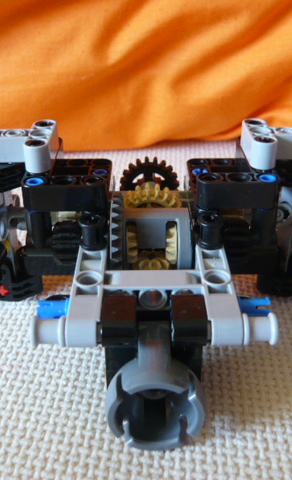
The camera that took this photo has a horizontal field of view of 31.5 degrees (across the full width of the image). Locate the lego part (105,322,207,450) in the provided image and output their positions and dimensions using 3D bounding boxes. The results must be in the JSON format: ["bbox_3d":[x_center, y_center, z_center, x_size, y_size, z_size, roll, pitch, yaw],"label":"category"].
[{"bbox_3d":[0.002,0.033,0.121,0.024,0.032,0.015,0,30,0],"label":"lego part"}]

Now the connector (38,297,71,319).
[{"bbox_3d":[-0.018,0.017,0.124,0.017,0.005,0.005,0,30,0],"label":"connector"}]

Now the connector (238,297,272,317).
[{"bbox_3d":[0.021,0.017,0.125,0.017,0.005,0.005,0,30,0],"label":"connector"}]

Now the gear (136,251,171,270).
[{"bbox_3d":[0.002,0.006,0.155,0.012,0.005,0.012,0,30,0],"label":"gear"}]

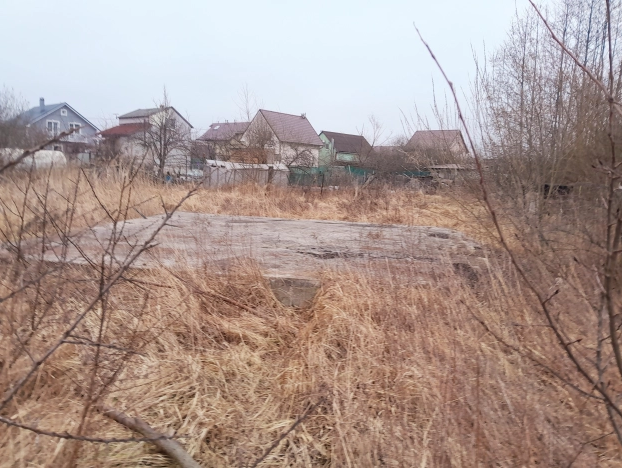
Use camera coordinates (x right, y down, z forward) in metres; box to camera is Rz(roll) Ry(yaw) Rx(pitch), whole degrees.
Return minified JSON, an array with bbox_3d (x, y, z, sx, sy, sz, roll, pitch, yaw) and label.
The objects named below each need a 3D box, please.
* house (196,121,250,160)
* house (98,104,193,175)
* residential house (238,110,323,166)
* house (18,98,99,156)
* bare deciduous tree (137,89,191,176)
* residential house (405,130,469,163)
[{"bbox_3d":[-11.113,-12.463,67.741,10.000,7.000,8.000,10,12,39],"label":"house"},{"bbox_3d":[-20.367,-12.187,58.764,7.320,7.090,8.180,10,12,40],"label":"house"},{"bbox_3d":[-3.554,-11.888,60.489,6.450,7.020,9.180,8,11,34],"label":"residential house"},{"bbox_3d":[-30.873,-12.177,55.944,8.360,7.040,7.750,10,12,40],"label":"house"},{"bbox_3d":[-12.968,-8.824,41.209,4.800,7.570,4.800,-1,9,-17],"label":"bare deciduous tree"},{"bbox_3d":[20.761,-13.576,77.287,7.460,6.740,7.600,10,12,40],"label":"residential house"}]

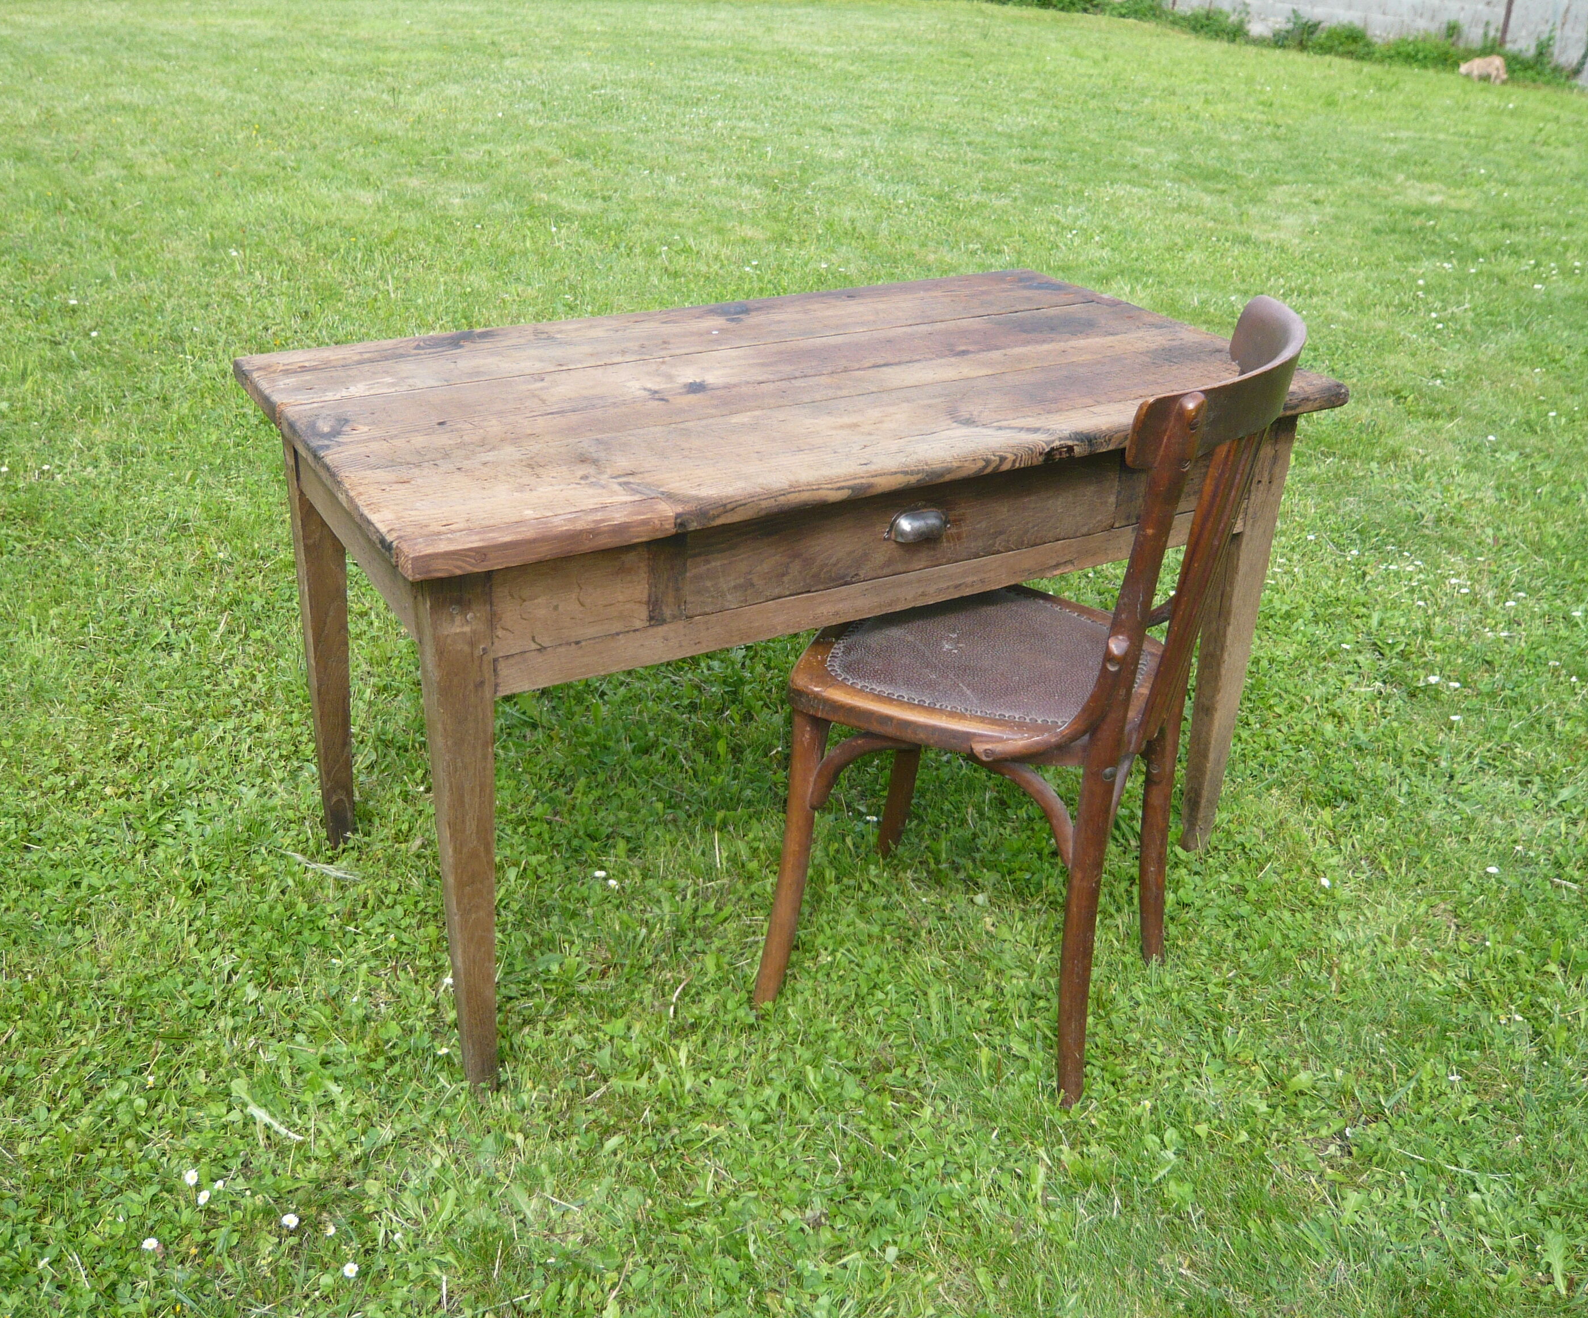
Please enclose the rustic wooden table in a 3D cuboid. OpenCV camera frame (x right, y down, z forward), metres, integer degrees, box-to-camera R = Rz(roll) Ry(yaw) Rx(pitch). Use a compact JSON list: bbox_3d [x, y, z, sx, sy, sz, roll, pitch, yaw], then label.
[{"bbox_3d":[-0.010,-0.044,2.433,1.277,0.740,0.710,-13,30,-27],"label":"rustic wooden table"}]

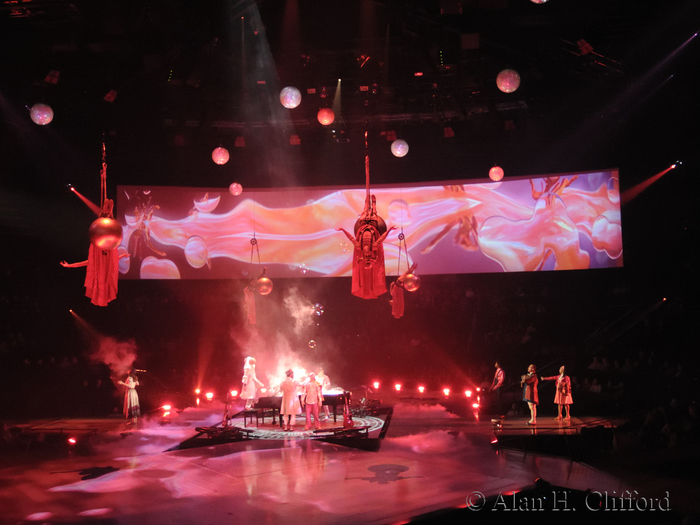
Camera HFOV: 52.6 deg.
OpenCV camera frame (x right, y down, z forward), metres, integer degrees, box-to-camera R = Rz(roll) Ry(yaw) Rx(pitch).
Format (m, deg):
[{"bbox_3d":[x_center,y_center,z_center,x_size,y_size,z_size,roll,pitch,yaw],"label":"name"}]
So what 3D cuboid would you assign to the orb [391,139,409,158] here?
[{"bbox_3d":[1.601,-3.657,22.666,0.570,0.570,0.570,-1,-3,0],"label":"orb"}]

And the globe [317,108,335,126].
[{"bbox_3d":[-0.781,-4.722,22.923,0.570,0.570,0.570,-1,-3,0],"label":"globe"}]

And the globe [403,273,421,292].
[{"bbox_3d":[2.461,0.810,28.230,0.690,0.690,0.690,-1,-3,0],"label":"globe"}]

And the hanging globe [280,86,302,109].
[{"bbox_3d":[-1.534,-4.272,18.338,0.570,0.570,0.570,-1,-3,0],"label":"hanging globe"}]

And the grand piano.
[{"bbox_3d":[-1.450,4.410,21.300,2.700,1.000,1.500,-1,-3,-3],"label":"grand piano"}]

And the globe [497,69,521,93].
[{"bbox_3d":[3.757,-4.311,16.810,0.570,0.570,0.570,-1,-3,0],"label":"globe"}]

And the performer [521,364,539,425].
[{"bbox_3d":[5.213,3.835,20.500,0.520,1.770,0.520,0,-3,-21],"label":"performer"}]

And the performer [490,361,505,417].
[{"bbox_3d":[4.585,3.935,22.000,0.500,1.720,0.500,0,-3,-24],"label":"performer"}]

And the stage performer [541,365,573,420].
[{"bbox_3d":[6.171,3.896,21.100,0.600,1.660,0.800,1,-4,-41],"label":"stage performer"}]

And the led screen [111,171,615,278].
[{"bbox_3d":[0.500,-1.529,31.200,21.600,4.150,2.100,-1,-3,4],"label":"led screen"}]

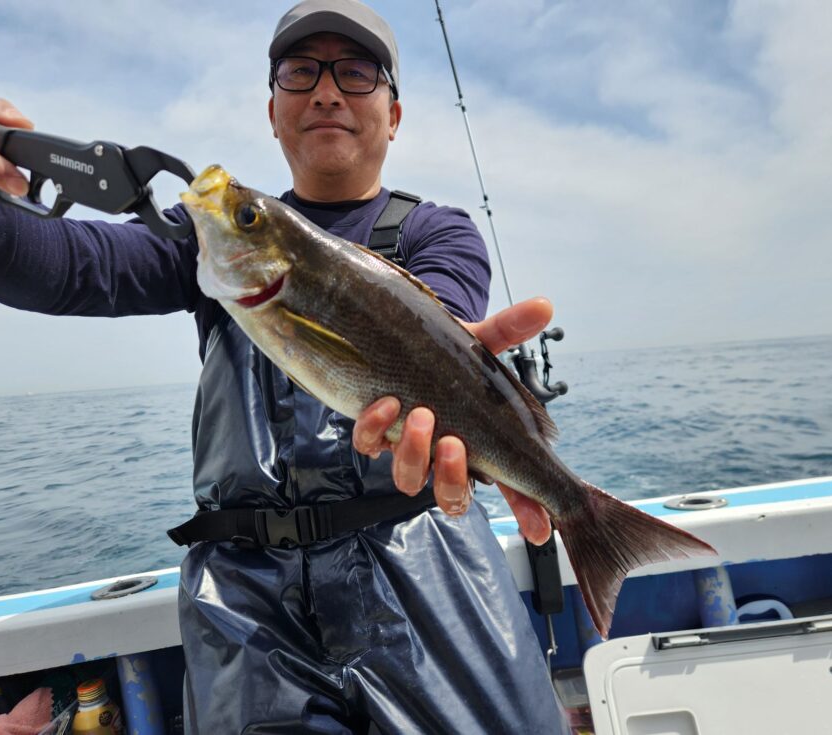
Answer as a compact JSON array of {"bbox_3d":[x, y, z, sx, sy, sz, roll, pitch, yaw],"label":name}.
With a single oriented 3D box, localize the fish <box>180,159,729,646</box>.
[{"bbox_3d":[0.012,0.016,0.435,0.425,0.100,0.060,41,3,3],"label":"fish"}]

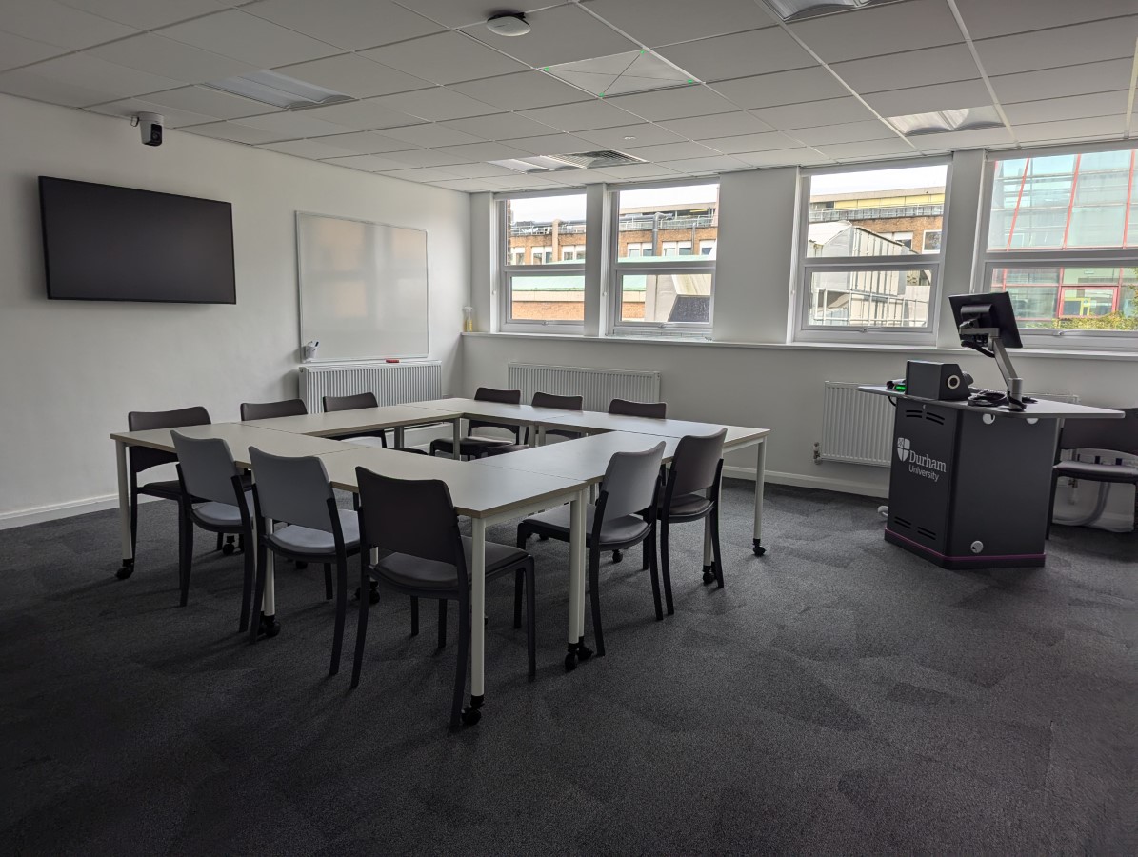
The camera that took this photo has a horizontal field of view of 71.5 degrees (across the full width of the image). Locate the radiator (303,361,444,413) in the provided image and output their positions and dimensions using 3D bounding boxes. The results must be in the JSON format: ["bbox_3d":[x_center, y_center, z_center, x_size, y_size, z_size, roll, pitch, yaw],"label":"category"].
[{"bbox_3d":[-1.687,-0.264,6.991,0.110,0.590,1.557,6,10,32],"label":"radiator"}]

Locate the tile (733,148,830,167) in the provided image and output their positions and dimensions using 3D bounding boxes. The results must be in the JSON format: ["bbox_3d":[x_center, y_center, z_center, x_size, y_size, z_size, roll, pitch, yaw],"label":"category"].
[{"bbox_3d":[1.556,-2.031,5.889,0.600,0.030,0.558,6,10,32],"label":"tile"}]

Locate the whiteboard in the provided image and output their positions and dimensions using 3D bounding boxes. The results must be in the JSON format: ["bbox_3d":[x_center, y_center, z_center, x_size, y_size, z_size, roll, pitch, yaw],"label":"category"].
[{"bbox_3d":[-1.733,-1.194,6.849,0.040,1.185,1.490,7,10,32],"label":"whiteboard"}]

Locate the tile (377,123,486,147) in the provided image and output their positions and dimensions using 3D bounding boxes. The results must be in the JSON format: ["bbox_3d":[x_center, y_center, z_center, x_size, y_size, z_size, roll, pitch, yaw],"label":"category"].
[{"bbox_3d":[-0.930,-1.978,5.313,0.595,0.030,0.595,7,10,32],"label":"tile"}]

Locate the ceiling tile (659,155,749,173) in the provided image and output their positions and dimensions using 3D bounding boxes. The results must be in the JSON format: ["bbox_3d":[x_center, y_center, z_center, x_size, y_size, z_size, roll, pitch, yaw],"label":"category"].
[{"bbox_3d":[1.057,-2.082,6.221,0.606,0.025,0.576,7,10,32],"label":"ceiling tile"}]

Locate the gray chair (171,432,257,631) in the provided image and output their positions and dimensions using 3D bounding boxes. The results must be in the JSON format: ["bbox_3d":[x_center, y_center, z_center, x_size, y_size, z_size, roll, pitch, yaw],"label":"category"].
[{"bbox_3d":[-1.431,0.398,3.557,0.505,0.818,0.505,7,10,32],"label":"gray chair"}]

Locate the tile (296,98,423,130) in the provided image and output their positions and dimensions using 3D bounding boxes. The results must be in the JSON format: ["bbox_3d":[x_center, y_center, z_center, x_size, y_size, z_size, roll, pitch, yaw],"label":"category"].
[{"bbox_3d":[-1.251,-1.915,4.815,0.595,0.025,0.595,7,10,32],"label":"tile"}]

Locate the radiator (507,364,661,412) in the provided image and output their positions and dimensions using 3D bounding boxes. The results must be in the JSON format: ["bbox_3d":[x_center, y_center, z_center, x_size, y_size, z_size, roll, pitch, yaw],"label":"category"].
[{"bbox_3d":[0.096,-0.265,7.234,1.580,0.600,0.110,7,10,32],"label":"radiator"}]

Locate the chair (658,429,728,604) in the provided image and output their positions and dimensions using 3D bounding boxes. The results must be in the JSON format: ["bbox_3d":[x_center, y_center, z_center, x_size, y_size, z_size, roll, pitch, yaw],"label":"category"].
[{"bbox_3d":[0.455,0.394,3.845,0.500,0.815,0.500,8,10,38],"label":"chair"}]

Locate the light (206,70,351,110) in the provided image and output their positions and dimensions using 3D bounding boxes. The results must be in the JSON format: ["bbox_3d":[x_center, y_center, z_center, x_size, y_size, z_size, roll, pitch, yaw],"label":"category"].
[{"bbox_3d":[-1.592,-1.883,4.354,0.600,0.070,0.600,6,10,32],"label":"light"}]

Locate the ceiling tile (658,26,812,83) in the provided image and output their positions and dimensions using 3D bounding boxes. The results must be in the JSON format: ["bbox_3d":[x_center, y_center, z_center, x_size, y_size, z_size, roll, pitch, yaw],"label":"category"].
[{"bbox_3d":[0.765,-1.704,3.587,0.600,0.030,0.600,6,10,32],"label":"ceiling tile"}]

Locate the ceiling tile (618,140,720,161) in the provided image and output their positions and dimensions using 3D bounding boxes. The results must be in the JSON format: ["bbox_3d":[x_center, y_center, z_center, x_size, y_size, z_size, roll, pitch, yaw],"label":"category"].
[{"bbox_3d":[0.736,-2.015,5.730,0.606,0.025,0.606,7,10,32],"label":"ceiling tile"}]

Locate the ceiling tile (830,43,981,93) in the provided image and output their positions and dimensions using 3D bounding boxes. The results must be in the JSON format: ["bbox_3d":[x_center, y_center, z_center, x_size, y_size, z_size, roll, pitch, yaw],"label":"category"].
[{"bbox_3d":[1.587,-1.687,3.705,0.595,0.025,0.595,7,10,32],"label":"ceiling tile"}]

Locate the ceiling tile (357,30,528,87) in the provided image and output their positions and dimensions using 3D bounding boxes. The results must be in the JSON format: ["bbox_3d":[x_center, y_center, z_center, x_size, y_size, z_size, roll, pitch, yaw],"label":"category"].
[{"bbox_3d":[-0.574,-1.728,3.679,0.595,0.025,0.595,7,10,32],"label":"ceiling tile"}]

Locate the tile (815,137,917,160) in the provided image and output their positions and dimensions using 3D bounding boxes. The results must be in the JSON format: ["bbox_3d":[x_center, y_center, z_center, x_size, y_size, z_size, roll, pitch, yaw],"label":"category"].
[{"bbox_3d":[2.053,-1.952,5.544,0.600,0.020,0.552,6,10,32],"label":"tile"}]

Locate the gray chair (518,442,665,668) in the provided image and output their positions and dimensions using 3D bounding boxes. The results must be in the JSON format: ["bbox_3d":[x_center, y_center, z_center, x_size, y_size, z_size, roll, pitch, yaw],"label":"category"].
[{"bbox_3d":[0.101,0.451,3.399,0.500,0.815,0.500,7,10,35],"label":"gray chair"}]

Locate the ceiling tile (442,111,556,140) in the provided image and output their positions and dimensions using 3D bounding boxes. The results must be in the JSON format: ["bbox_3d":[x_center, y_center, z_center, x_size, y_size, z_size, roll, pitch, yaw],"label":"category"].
[{"bbox_3d":[-0.429,-1.940,5.051,0.600,0.030,0.600,6,10,32],"label":"ceiling tile"}]

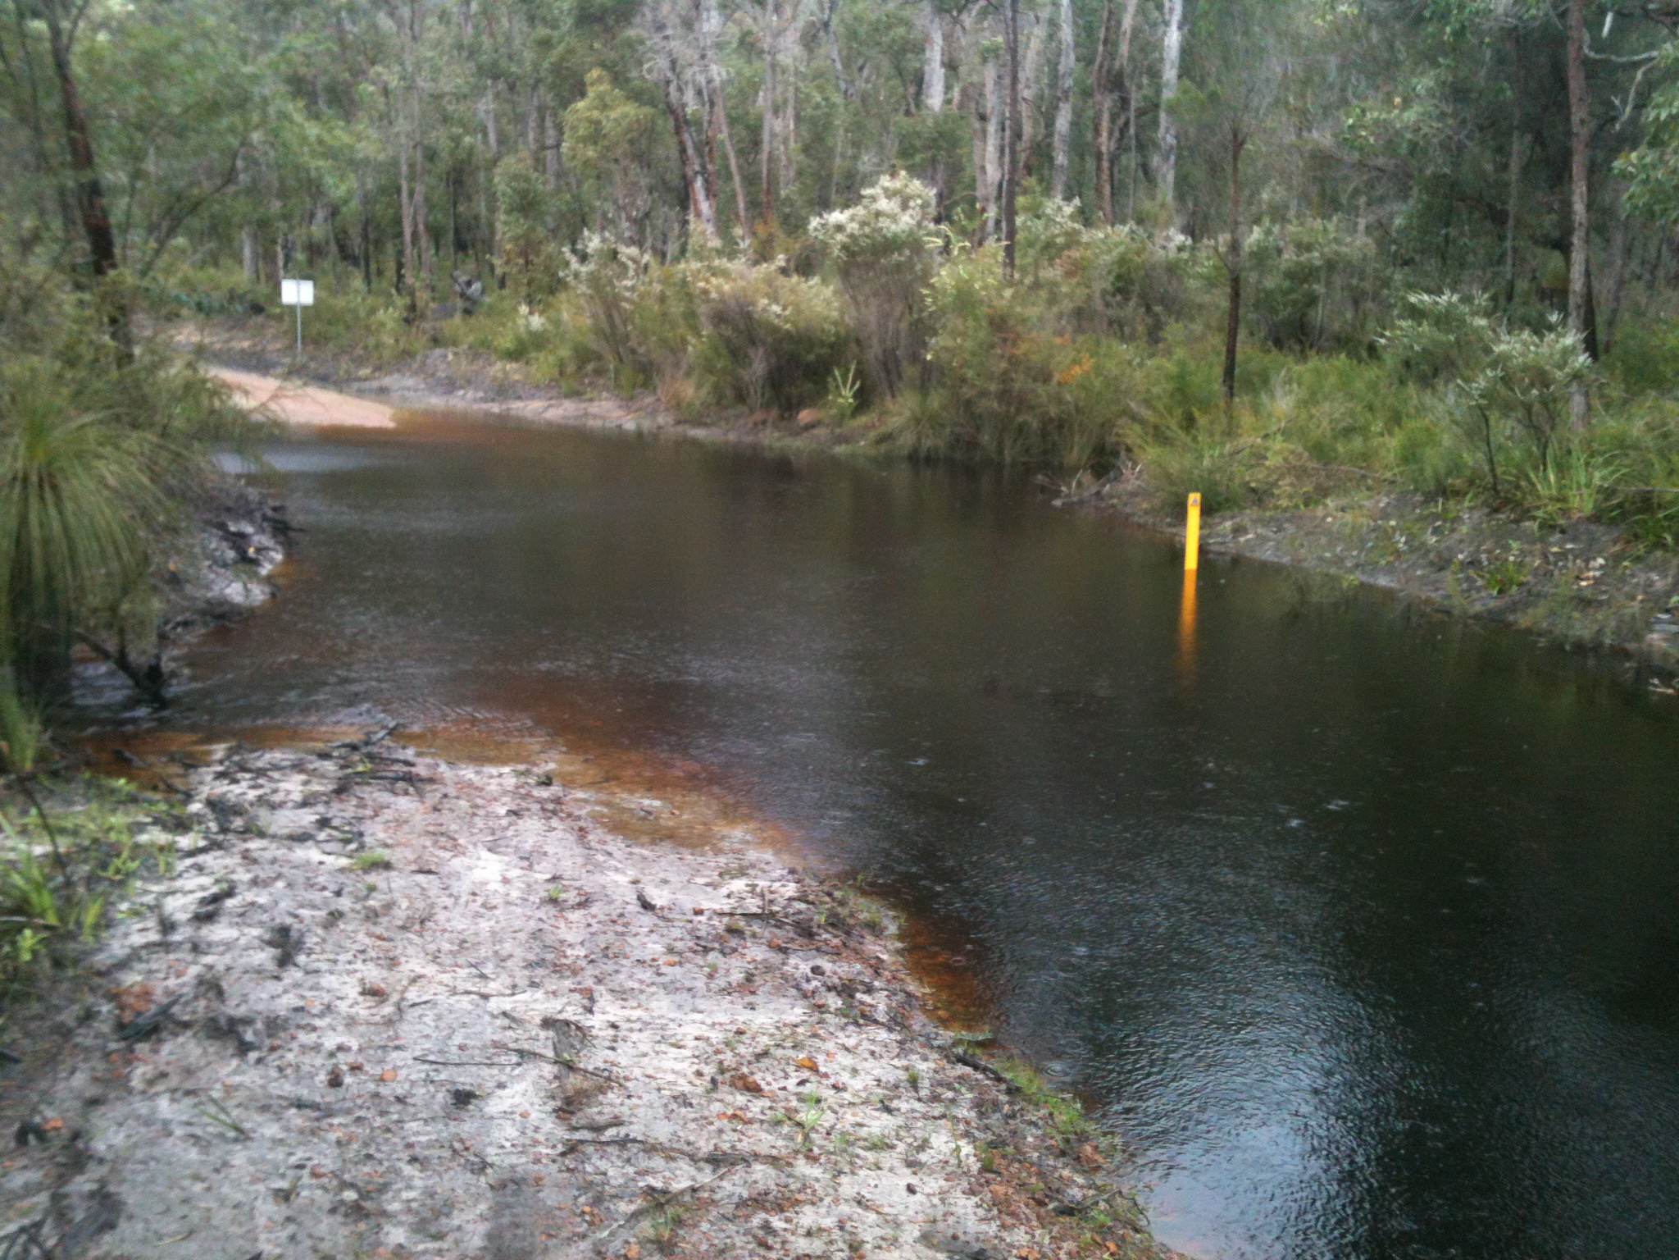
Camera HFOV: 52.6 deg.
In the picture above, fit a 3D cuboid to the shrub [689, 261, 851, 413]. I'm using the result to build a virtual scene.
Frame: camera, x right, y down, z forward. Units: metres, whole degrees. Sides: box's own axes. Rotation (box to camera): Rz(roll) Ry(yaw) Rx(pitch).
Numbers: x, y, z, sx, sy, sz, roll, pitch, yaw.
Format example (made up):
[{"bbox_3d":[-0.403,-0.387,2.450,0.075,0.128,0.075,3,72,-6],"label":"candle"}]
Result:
[{"bbox_3d":[-0.690,-2.930,16.770,1.600,1.480,1.450,0,13,0],"label":"shrub"}]

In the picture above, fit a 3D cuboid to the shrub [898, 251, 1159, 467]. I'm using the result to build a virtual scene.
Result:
[{"bbox_3d":[1.620,-2.440,14.940,2.200,1.850,1.800,0,13,0],"label":"shrub"}]

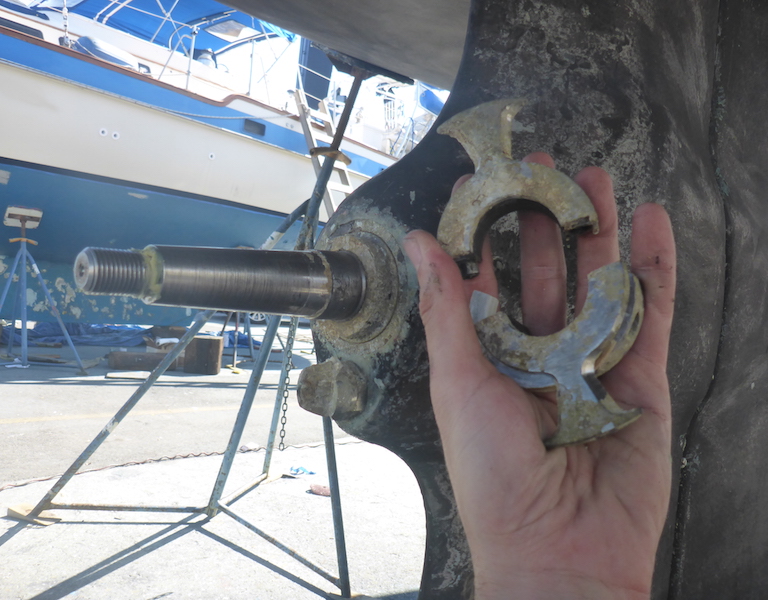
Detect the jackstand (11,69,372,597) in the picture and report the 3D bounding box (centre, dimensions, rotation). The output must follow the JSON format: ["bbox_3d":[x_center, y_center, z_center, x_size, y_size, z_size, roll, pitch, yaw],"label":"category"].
[{"bbox_3d":[-0.468,0.018,2.486,1.253,1.795,1.150,5,0,44],"label":"jackstand"}]

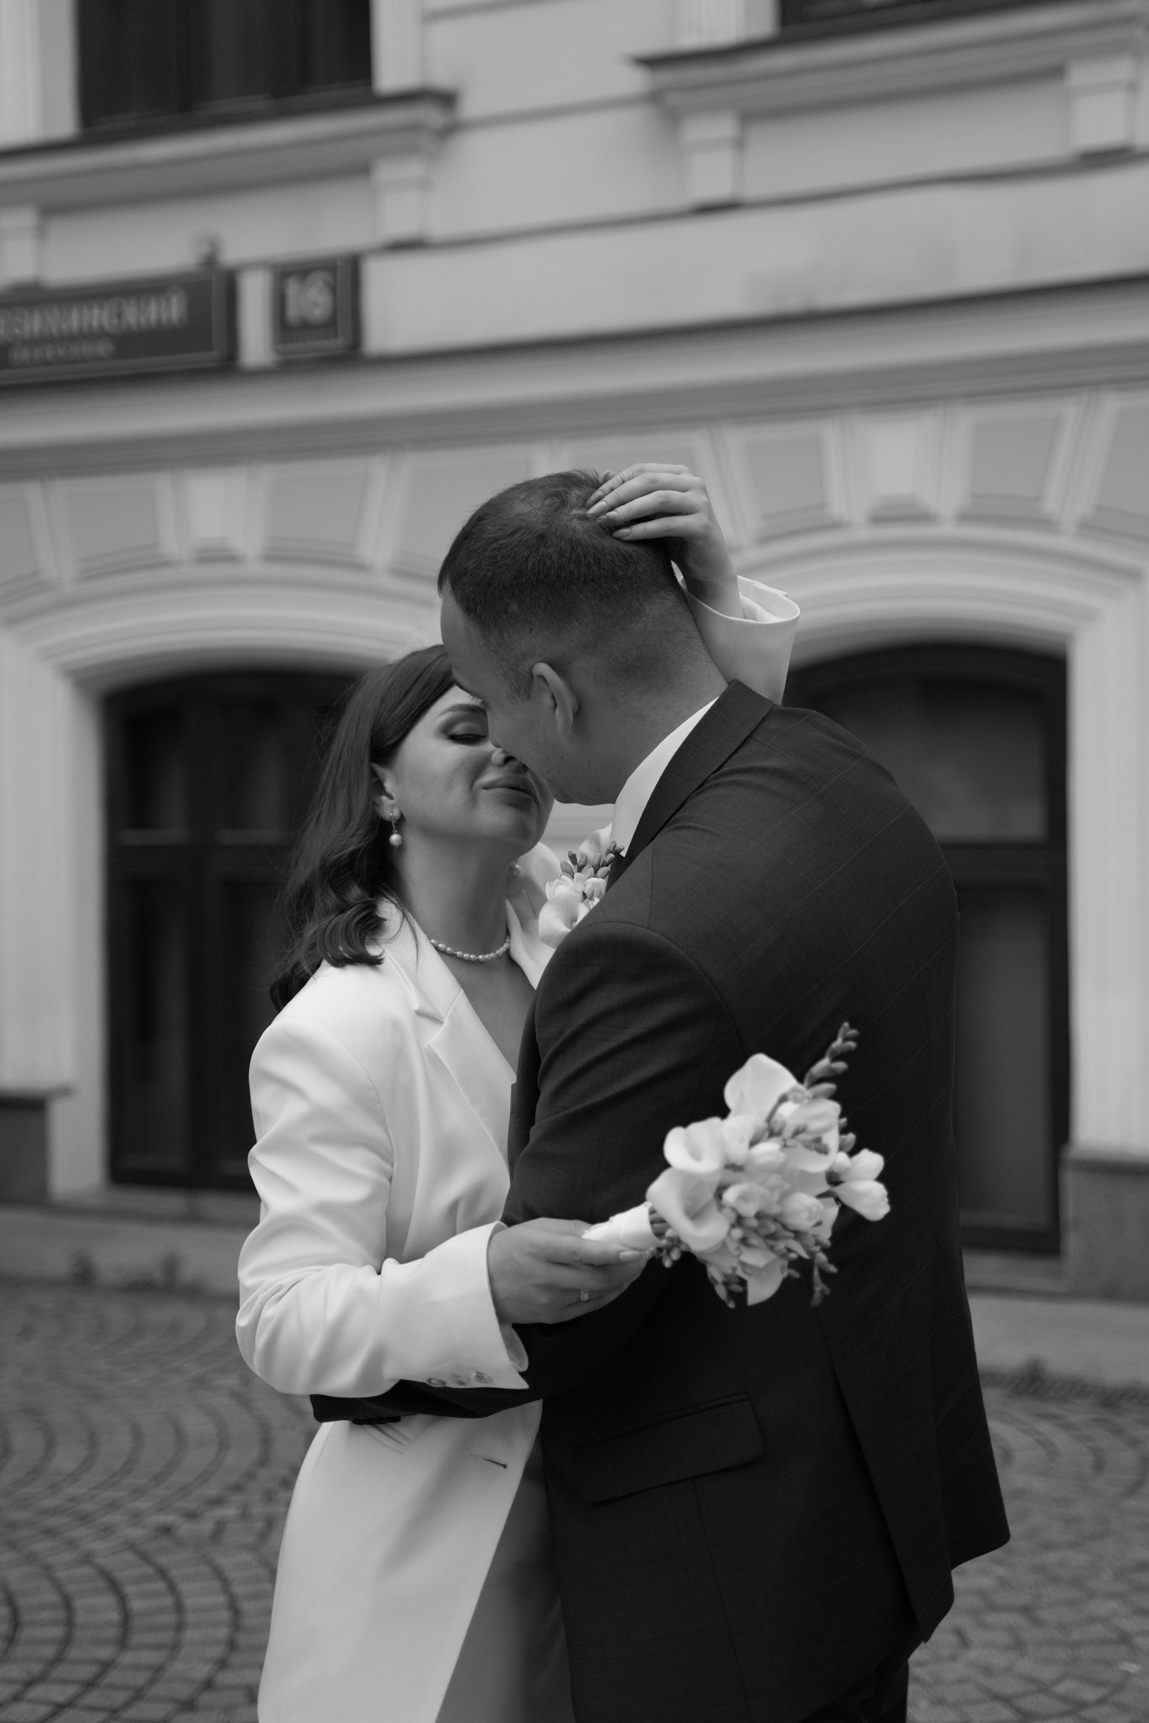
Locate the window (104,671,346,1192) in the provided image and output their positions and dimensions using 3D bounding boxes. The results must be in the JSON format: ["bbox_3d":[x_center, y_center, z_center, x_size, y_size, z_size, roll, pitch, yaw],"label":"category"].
[{"bbox_3d":[-1.111,0.242,9.132,1.271,1.859,0.120,0,1,28],"label":"window"}]

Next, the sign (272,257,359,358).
[{"bbox_3d":[-0.859,-1.842,8.623,0.316,0.300,0.050,0,1,28],"label":"sign"}]

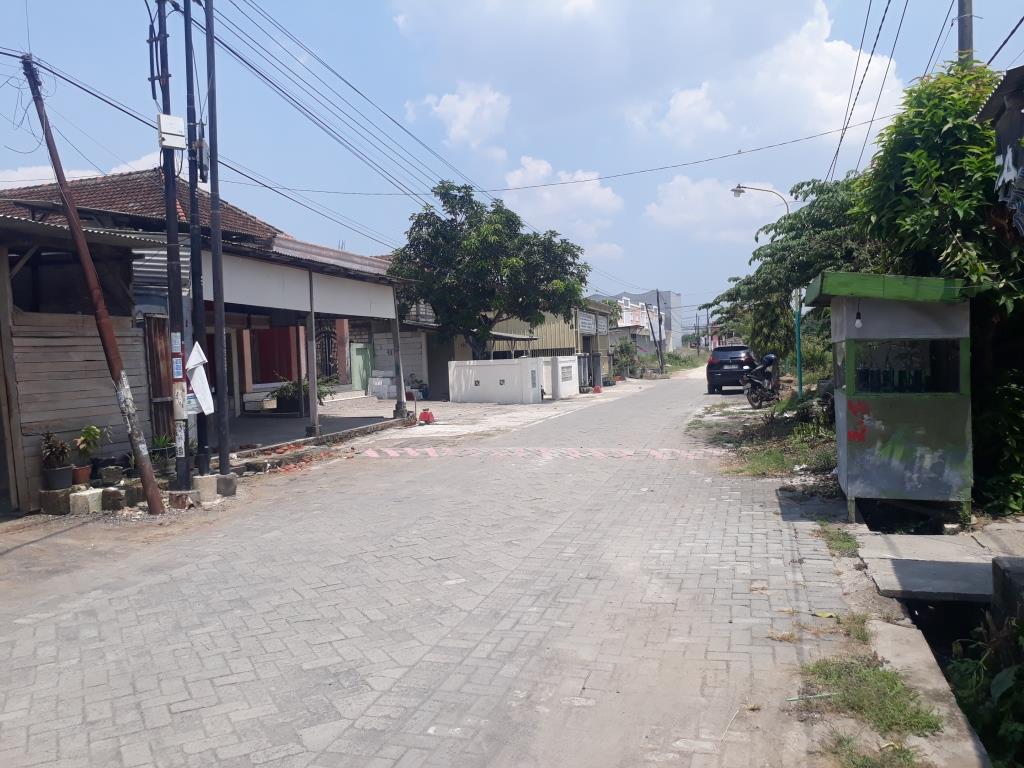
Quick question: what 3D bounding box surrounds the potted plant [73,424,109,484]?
[{"bbox_3d":[-4.681,0.775,8.850,0.380,0.650,0.360,-1,2,16],"label":"potted plant"}]

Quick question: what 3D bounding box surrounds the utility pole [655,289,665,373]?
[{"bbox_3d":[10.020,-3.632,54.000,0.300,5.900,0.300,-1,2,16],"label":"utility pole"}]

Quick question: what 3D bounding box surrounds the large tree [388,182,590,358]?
[{"bbox_3d":[-0.806,-3.278,28.600,7.000,7.600,6.600,-1,2,16],"label":"large tree"}]

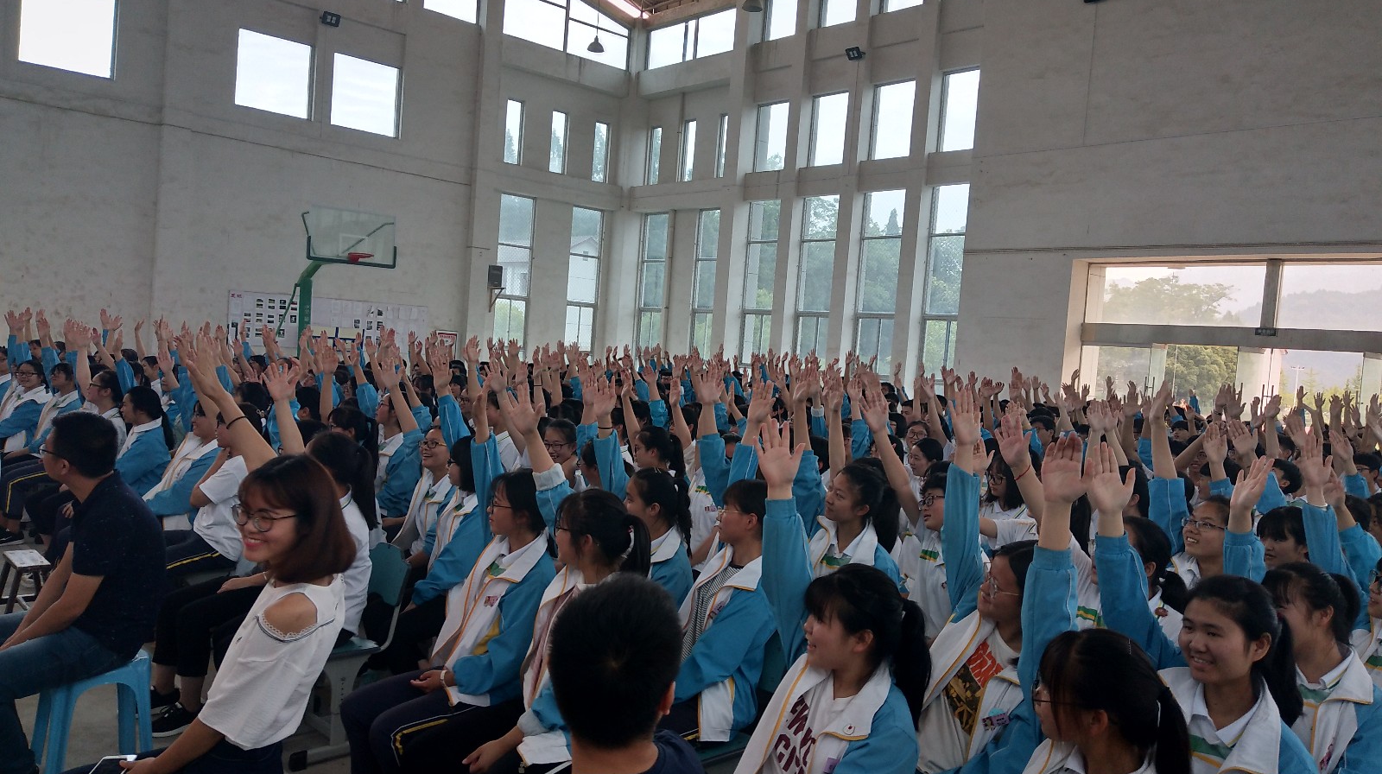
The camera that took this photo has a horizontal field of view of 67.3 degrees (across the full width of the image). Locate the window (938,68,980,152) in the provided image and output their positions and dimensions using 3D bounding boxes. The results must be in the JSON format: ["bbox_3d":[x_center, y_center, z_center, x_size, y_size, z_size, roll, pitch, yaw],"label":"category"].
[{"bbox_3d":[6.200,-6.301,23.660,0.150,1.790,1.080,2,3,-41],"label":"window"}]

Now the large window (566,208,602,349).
[{"bbox_3d":[-3.256,-3.243,31.463,1.150,4.300,0.150,1,3,-44],"label":"large window"}]

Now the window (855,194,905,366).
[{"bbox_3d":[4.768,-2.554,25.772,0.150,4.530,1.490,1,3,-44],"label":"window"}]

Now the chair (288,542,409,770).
[{"bbox_3d":[-1.378,1.009,4.012,0.460,0.800,0.400,1,3,-44],"label":"chair"}]

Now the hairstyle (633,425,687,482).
[{"bbox_3d":[-0.141,0.310,4.850,0.240,0.270,0.180,3,2,-18],"label":"hairstyle"}]

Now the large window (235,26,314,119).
[{"bbox_3d":[-10.208,-7.657,25.501,1.780,1.810,0.150,2,3,-41],"label":"large window"}]

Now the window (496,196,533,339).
[{"bbox_3d":[-5.221,-3.411,30.629,1.190,4.380,0.150,2,3,-41],"label":"window"}]

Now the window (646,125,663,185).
[{"bbox_3d":[-1.107,-7.110,31.938,0.150,1.770,0.620,1,3,-44],"label":"window"}]

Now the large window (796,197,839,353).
[{"bbox_3d":[3.230,-2.672,26.900,0.150,4.520,1.200,2,3,-41],"label":"large window"}]

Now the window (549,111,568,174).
[{"bbox_3d":[-3.976,-7.349,31.280,0.530,1.820,0.150,2,3,-41],"label":"window"}]

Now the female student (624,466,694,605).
[{"bbox_3d":[-0.362,0.917,4.007,0.750,1.220,0.460,3,2,-35],"label":"female student"}]

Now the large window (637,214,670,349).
[{"bbox_3d":[-1.177,-3.156,32.292,0.150,4.360,1.190,2,3,-41],"label":"large window"}]

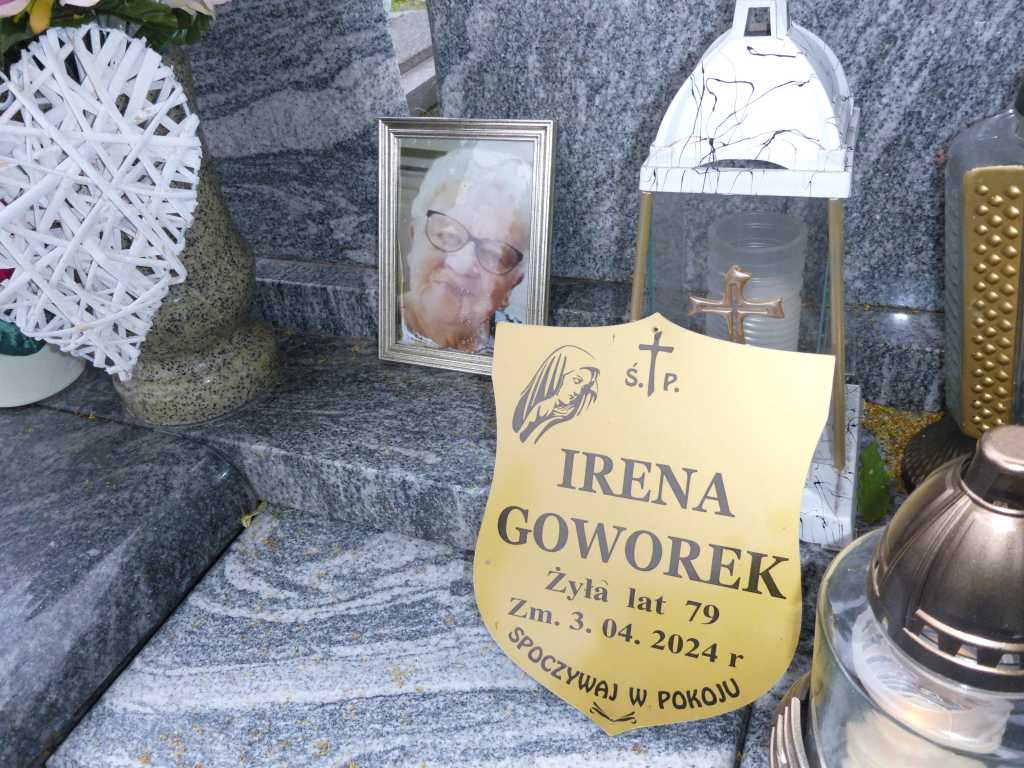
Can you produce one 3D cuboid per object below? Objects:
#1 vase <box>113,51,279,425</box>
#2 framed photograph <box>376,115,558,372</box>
[{"bbox_3d":[-0.281,-0.119,0.653,0.144,0.270,0.144,8,36,22],"label":"vase"},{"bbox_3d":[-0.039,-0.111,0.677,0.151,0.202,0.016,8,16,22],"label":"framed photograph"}]

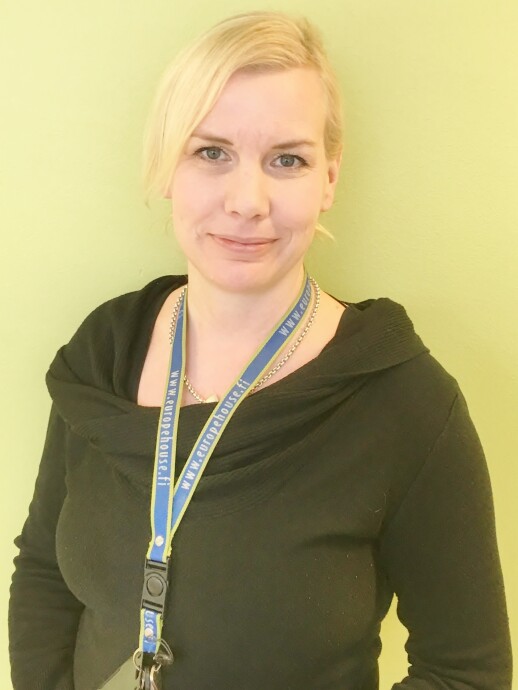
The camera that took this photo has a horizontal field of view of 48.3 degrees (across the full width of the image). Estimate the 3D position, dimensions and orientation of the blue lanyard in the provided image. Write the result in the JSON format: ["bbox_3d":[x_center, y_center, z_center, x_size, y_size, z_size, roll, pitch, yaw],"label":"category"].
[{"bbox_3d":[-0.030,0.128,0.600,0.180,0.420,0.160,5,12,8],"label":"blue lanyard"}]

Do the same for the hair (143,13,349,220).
[{"bbox_3d":[-0.012,-0.226,0.590,0.187,0.220,0.205,5,17,0],"label":"hair"}]

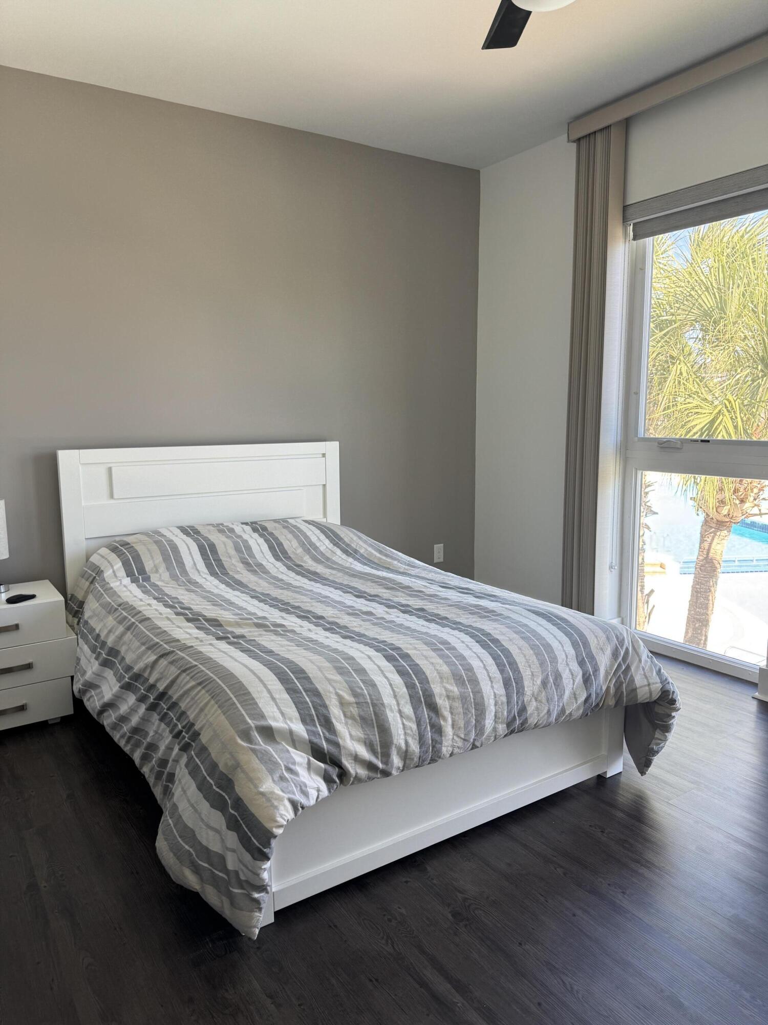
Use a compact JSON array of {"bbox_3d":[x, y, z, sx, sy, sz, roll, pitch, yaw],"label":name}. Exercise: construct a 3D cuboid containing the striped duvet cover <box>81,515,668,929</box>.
[{"bbox_3d":[-0.253,0.480,2.808,1.760,0.690,2.070,-5,10,-33],"label":"striped duvet cover"}]

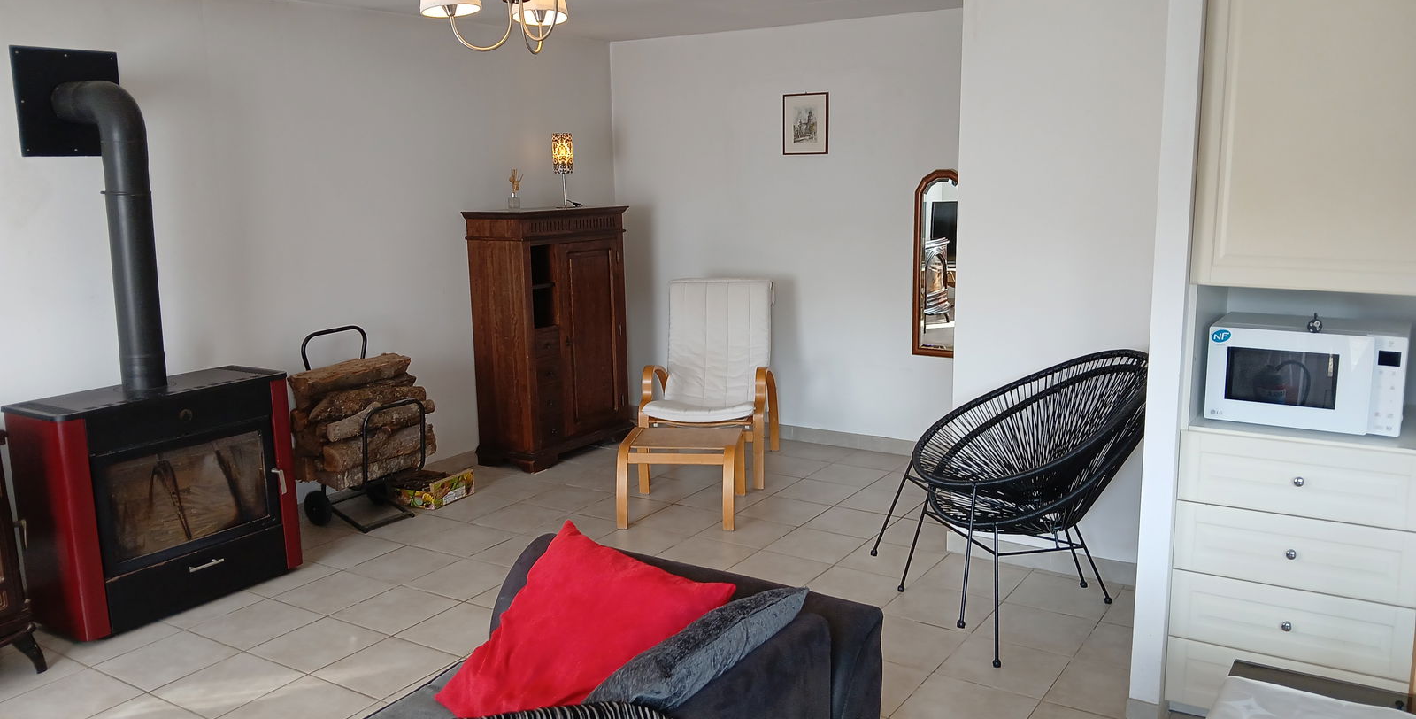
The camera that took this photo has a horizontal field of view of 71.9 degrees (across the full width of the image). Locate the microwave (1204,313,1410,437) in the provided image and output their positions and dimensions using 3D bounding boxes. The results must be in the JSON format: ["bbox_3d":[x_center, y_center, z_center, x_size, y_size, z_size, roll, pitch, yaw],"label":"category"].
[{"bbox_3d":[1.794,0.031,2.924,0.480,0.275,0.362,6,12,35],"label":"microwave"}]

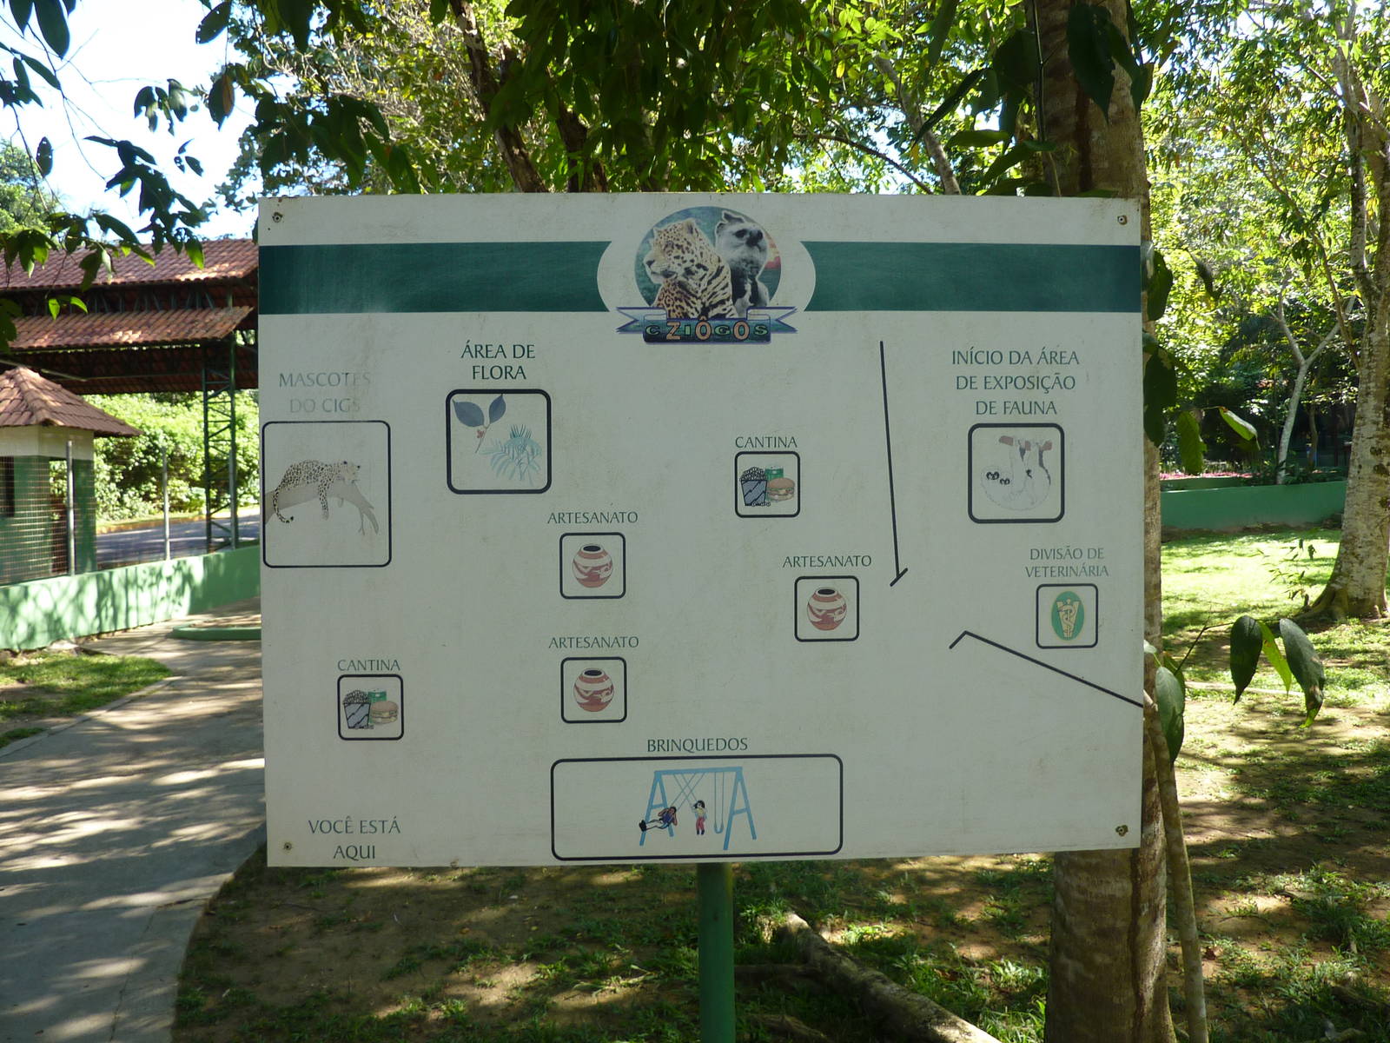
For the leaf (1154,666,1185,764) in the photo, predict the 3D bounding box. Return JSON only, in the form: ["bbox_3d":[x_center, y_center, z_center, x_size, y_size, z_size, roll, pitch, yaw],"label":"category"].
[{"bbox_3d":[0.994,0.402,2.100,0.060,0.200,0.035,-5,2,17],"label":"leaf"}]

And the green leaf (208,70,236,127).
[{"bbox_3d":[-1.365,-1.216,2.900,0.075,0.165,0.035,5,2,-12],"label":"green leaf"}]

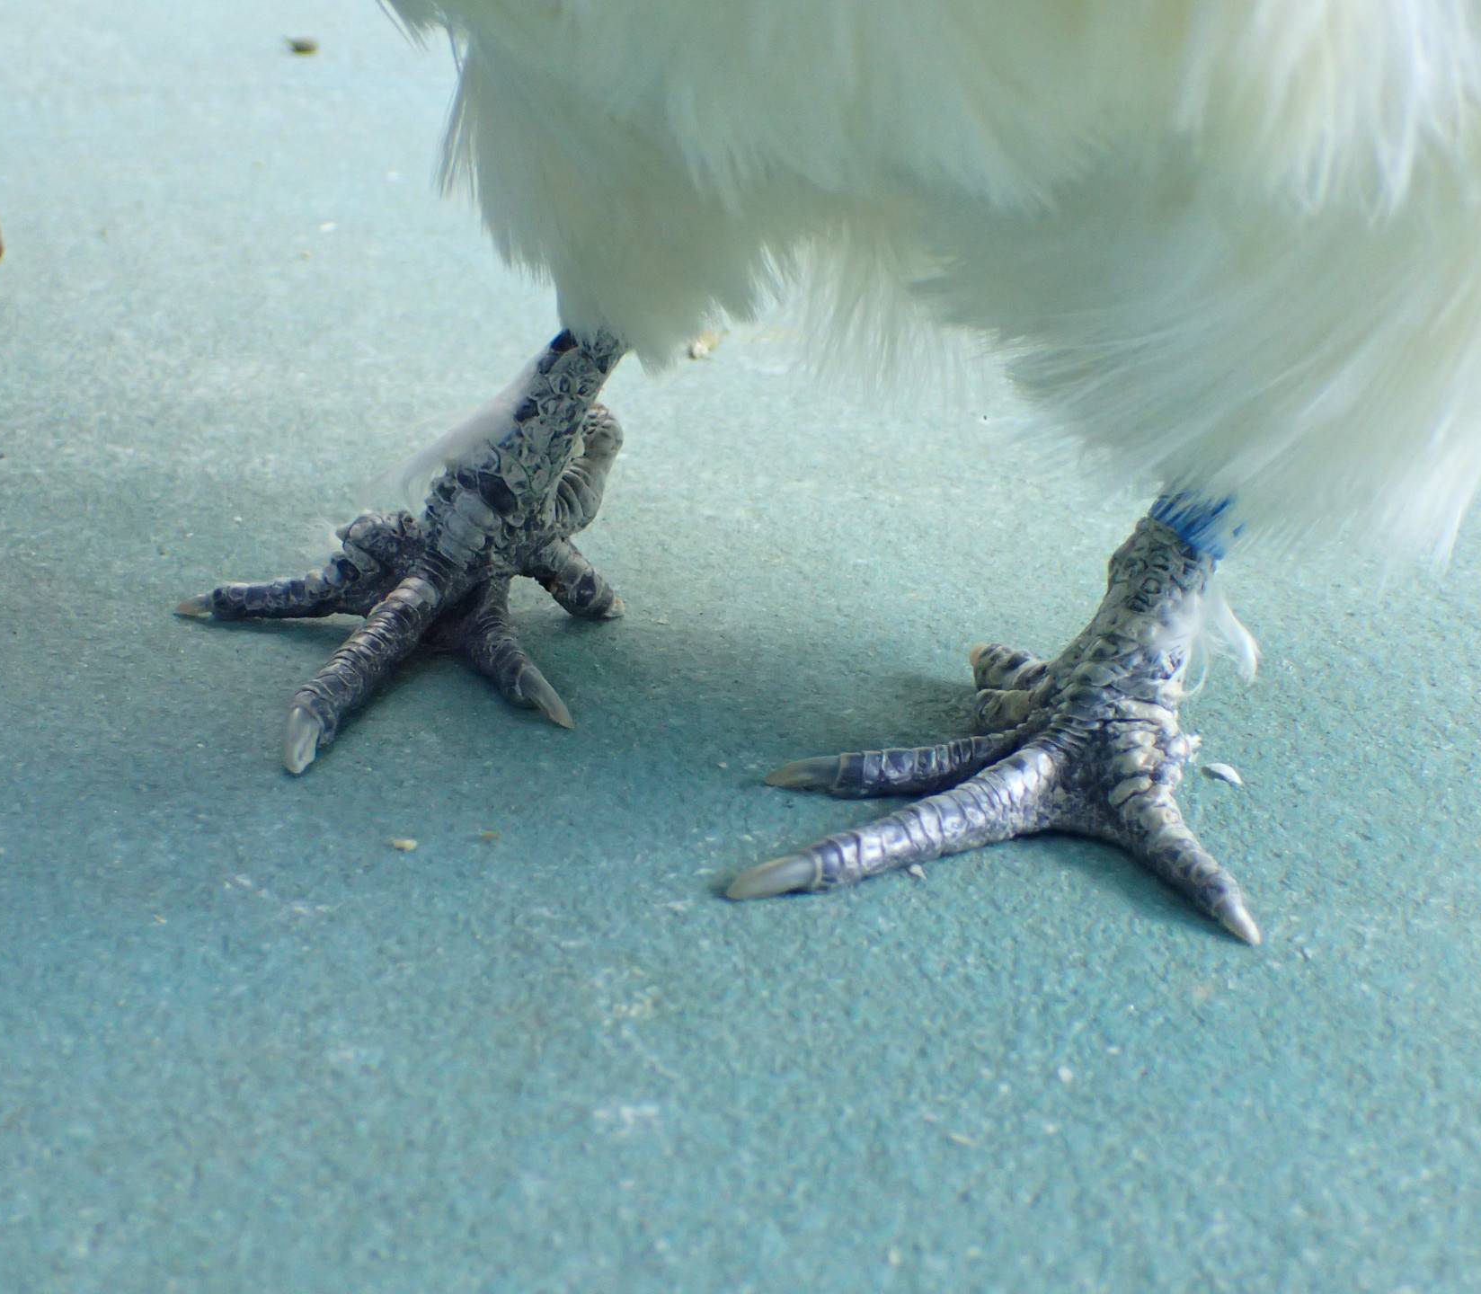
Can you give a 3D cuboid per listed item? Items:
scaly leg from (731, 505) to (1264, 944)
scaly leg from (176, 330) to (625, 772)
[{"bbox_3d":[0.041,0.011,0.331,0.085,0.043,0.072,-13,28,-25],"label":"scaly leg"},{"bbox_3d":[-0.062,-0.022,0.396,0.085,0.046,0.097,8,27,16],"label":"scaly leg"}]

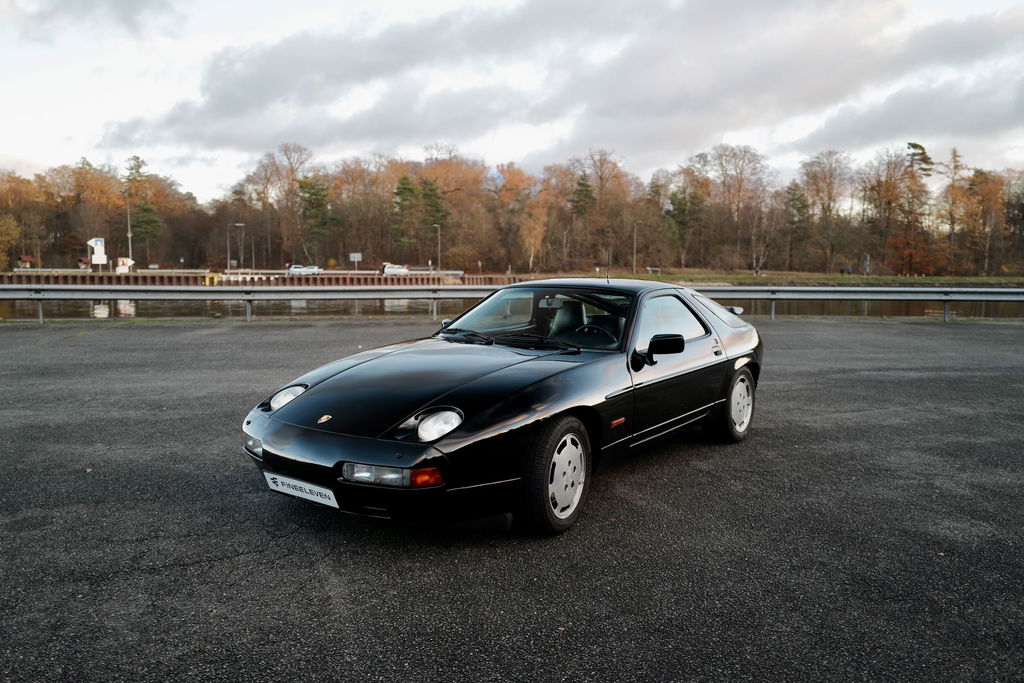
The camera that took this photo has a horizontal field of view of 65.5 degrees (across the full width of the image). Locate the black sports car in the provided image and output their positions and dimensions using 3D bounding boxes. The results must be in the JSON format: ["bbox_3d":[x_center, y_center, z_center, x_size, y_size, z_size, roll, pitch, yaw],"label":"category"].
[{"bbox_3d":[0.344,0.210,5.550,1.870,1.280,4.520,4,7,36],"label":"black sports car"}]

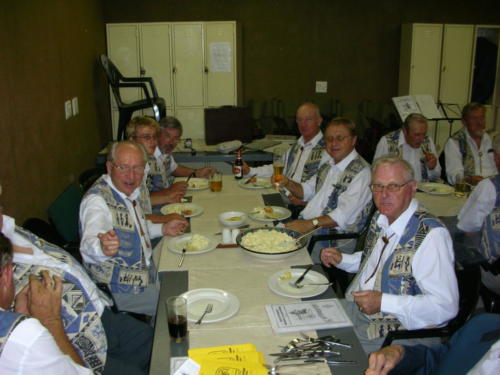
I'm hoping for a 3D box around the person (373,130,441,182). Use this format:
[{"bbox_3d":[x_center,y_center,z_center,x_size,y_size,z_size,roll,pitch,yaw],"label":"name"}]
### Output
[{"bbox_3d":[1.120,0.069,3.693,0.530,1.220,0.720,-2,19,-7],"label":"person"}]

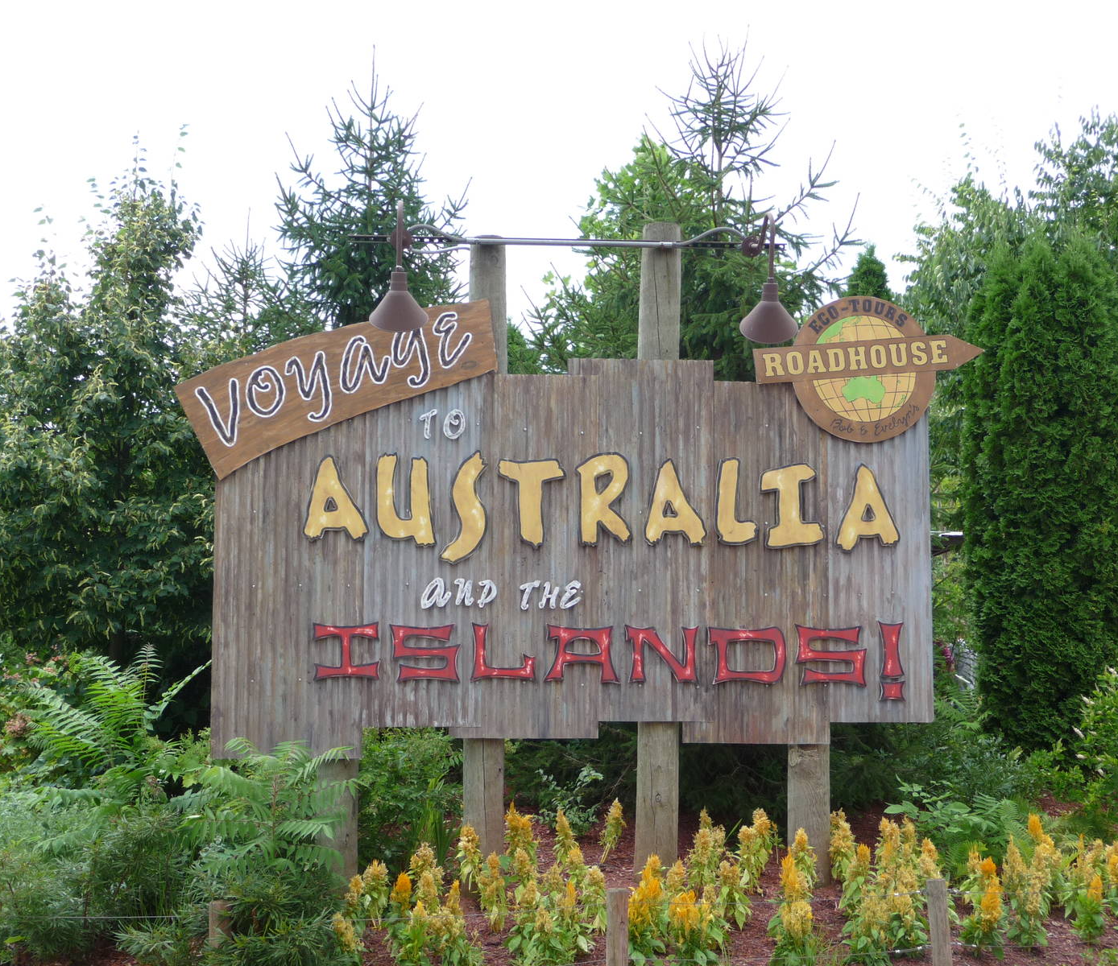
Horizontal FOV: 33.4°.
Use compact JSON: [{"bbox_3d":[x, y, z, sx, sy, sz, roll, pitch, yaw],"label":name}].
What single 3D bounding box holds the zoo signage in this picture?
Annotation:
[{"bbox_3d":[0.036,0.253,10.751,4.422,2.638,0.200,1,-5,-4],"label":"zoo signage"}]

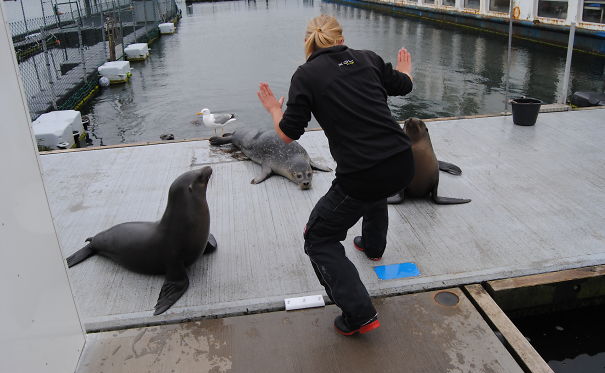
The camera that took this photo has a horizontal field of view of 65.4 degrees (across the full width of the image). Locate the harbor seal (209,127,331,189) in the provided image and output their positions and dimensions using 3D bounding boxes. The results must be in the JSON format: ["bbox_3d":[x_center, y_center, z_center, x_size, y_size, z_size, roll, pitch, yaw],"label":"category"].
[{"bbox_3d":[-0.403,-0.386,4.464,0.676,0.338,1.537,-20,30,-34],"label":"harbor seal"}]

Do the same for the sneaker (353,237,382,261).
[{"bbox_3d":[0.409,0.376,2.996,0.102,0.118,0.261,-22,31,-37],"label":"sneaker"}]

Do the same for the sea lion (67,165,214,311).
[{"bbox_3d":[-1.005,0.210,2.749,1.025,0.707,0.666,5,25,14],"label":"sea lion"}]

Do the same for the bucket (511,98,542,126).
[{"bbox_3d":[2.527,-0.826,5.323,0.318,0.246,0.318,-1,25,1],"label":"bucket"}]

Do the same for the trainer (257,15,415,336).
[{"bbox_3d":[0.258,-0.111,2.515,0.769,1.506,0.820,-16,28,-29],"label":"trainer"}]

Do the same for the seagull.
[{"bbox_3d":[-0.937,-0.703,5.144,0.461,0.359,0.154,-9,26,-16],"label":"seagull"}]

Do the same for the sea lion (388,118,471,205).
[{"bbox_3d":[0.980,-0.321,3.809,0.738,0.676,0.840,3,25,11],"label":"sea lion"}]

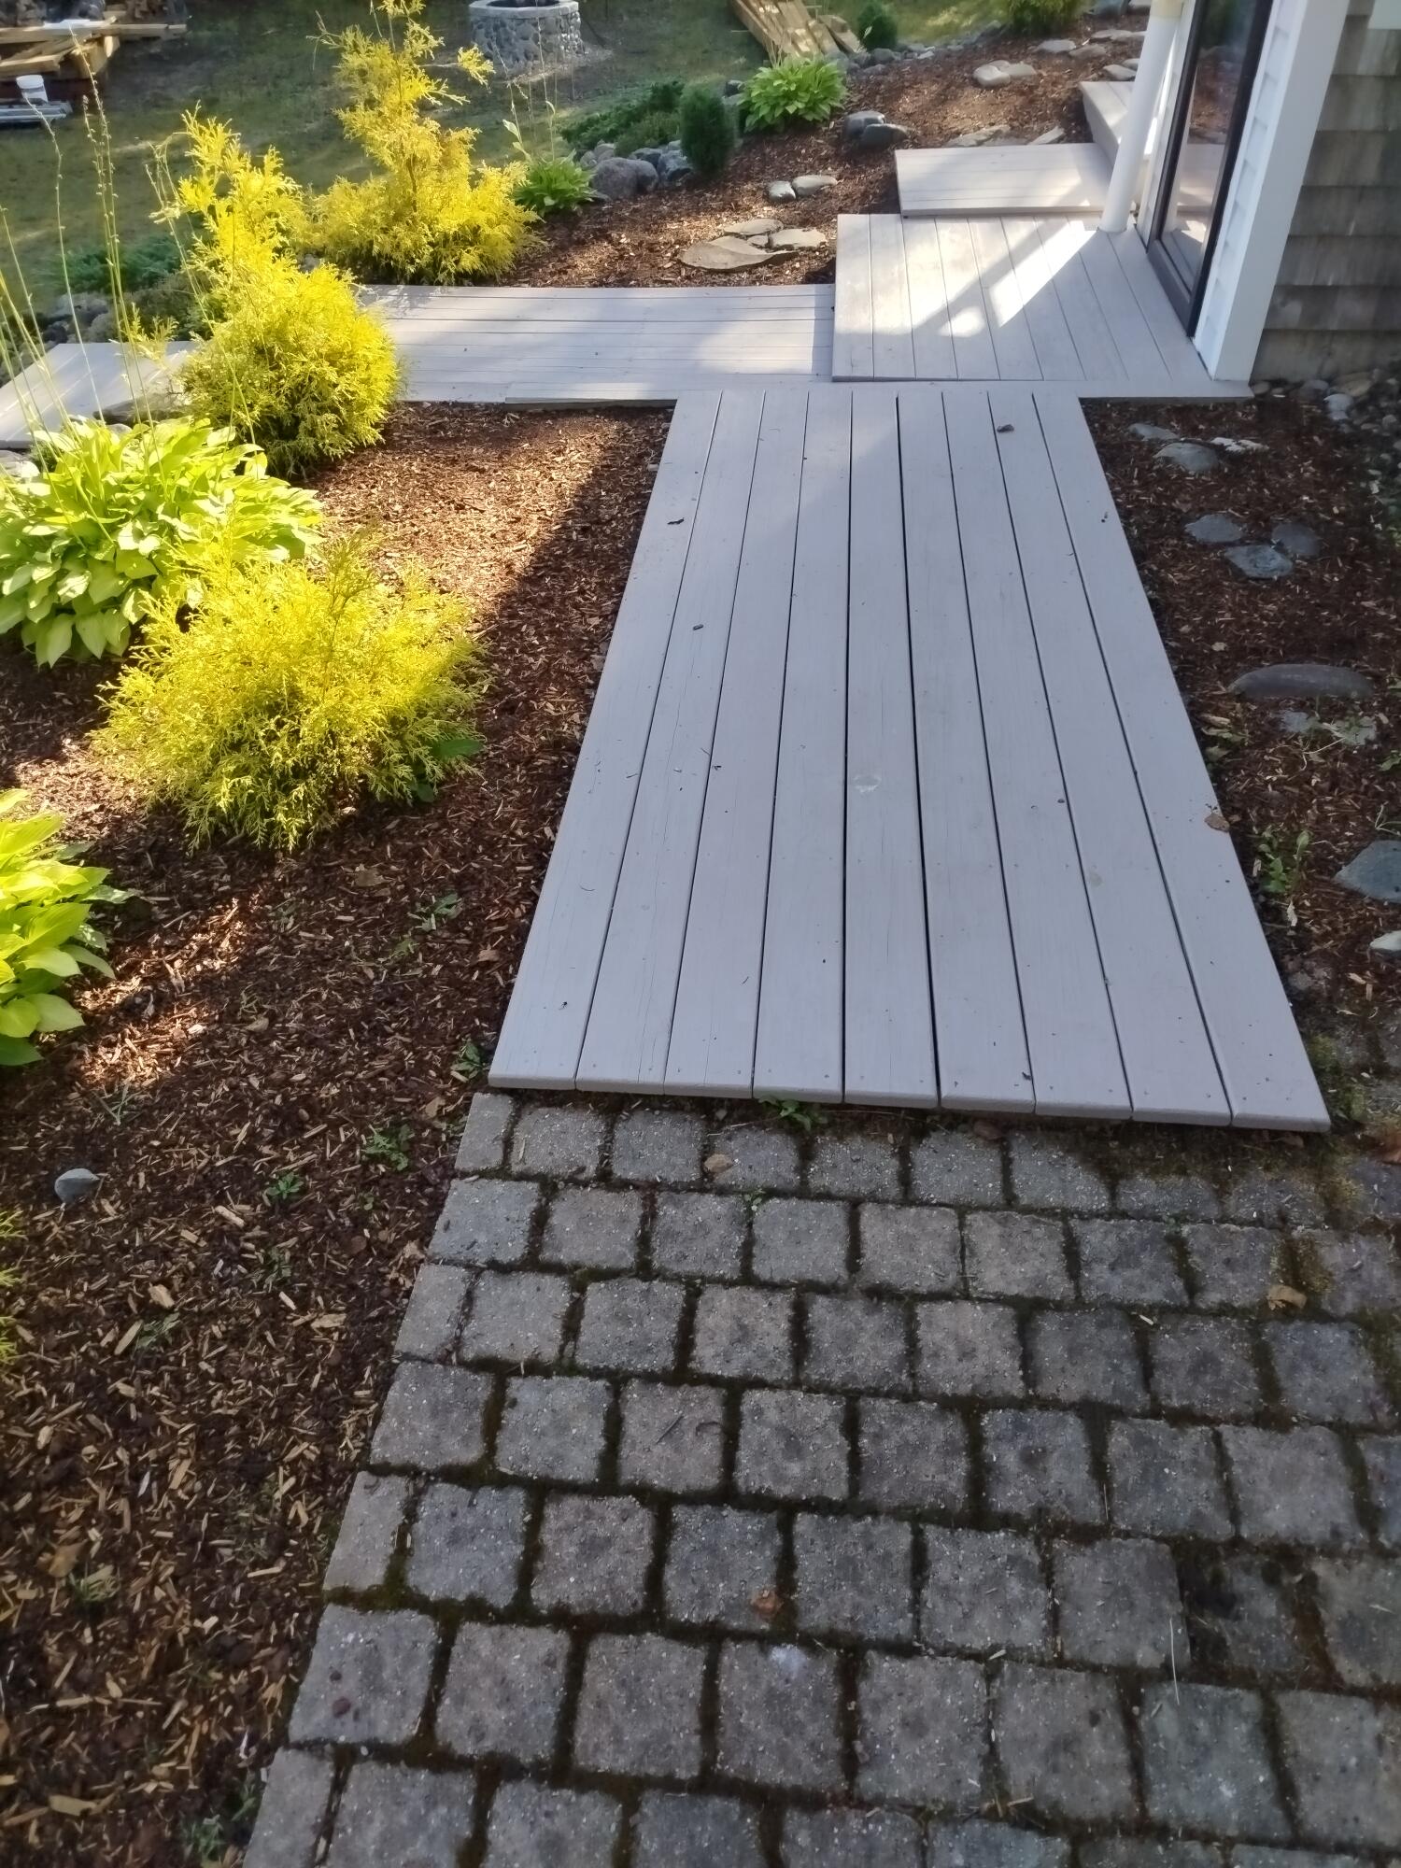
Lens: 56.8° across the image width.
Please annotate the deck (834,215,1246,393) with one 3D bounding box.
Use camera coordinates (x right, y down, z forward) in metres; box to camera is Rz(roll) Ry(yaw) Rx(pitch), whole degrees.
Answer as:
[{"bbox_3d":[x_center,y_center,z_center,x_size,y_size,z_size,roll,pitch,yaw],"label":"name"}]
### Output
[{"bbox_3d":[1.157,-2.411,4.915,1.280,0.080,1.970,2,43,5],"label":"deck"}]

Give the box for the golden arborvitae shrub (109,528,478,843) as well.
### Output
[{"bbox_3d":[-0.864,-0.552,2.700,0.790,0.485,0.740,2,43,5],"label":"golden arborvitae shrub"}]

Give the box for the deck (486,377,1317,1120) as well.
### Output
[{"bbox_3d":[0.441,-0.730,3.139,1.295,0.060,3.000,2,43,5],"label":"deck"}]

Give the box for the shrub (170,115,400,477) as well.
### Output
[{"bbox_3d":[-1.301,-1.931,3.915,0.680,0.940,0.660,2,43,5],"label":"shrub"}]

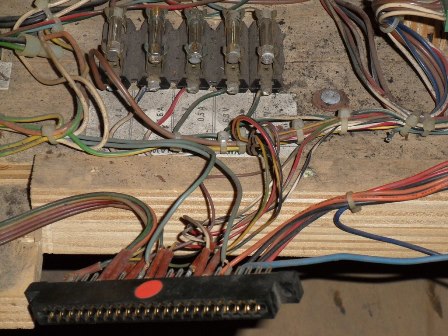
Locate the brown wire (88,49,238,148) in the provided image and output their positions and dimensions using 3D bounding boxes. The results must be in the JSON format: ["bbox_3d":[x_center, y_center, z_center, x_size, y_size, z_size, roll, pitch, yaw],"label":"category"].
[{"bbox_3d":[-0.029,-0.028,0.665,0.087,0.014,0.020,28,48,26],"label":"brown wire"}]

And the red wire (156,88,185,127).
[{"bbox_3d":[-0.022,-0.027,0.674,0.005,0.005,0.028,19,45,17],"label":"red wire"}]

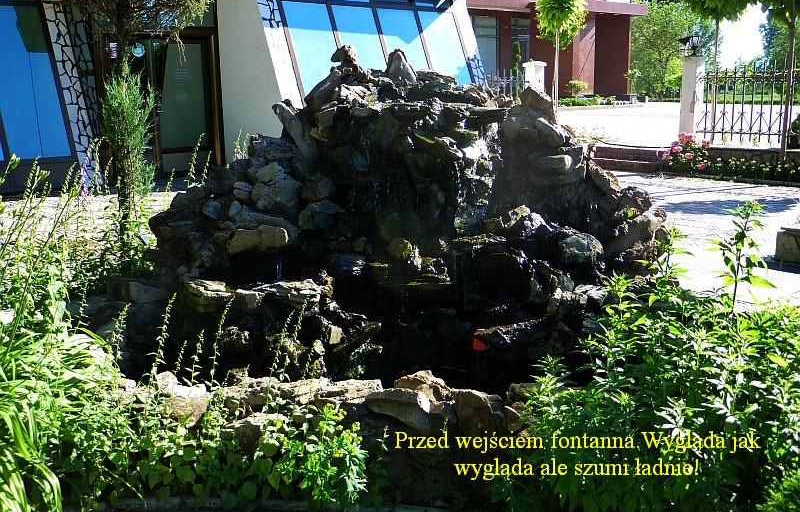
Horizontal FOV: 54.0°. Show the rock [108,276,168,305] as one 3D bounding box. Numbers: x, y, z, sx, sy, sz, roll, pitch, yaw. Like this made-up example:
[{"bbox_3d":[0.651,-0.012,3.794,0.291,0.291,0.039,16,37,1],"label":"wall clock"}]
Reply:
[{"bbox_3d":[-1.542,0.204,4.650,0.363,0.129,0.240,-5,13,-18],"label":"rock"}]

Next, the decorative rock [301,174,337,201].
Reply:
[{"bbox_3d":[-0.498,-0.418,4.800,0.215,0.145,0.180,-1,12,0],"label":"decorative rock"}]

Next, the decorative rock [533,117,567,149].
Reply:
[{"bbox_3d":[0.923,-0.762,4.850,0.200,0.180,0.180,-1,12,0],"label":"decorative rock"}]

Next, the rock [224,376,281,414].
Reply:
[{"bbox_3d":[-0.642,0.607,3.420,0.241,0.125,0.190,-3,13,-11],"label":"rock"}]

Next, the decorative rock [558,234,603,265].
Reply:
[{"bbox_3d":[1.045,-0.038,4.550,0.250,0.170,0.210,-1,12,0],"label":"decorative rock"}]

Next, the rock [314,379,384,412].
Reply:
[{"bbox_3d":[-0.222,0.612,3.450,0.304,0.104,0.200,-1,13,-4],"label":"rock"}]

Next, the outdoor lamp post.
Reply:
[{"bbox_3d":[4.547,-3.295,12.300,0.370,0.340,0.360,-1,12,0],"label":"outdoor lamp post"}]

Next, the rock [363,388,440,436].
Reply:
[{"bbox_3d":[0.010,0.604,3.050,0.285,0.155,0.210,-1,12,0],"label":"rock"}]

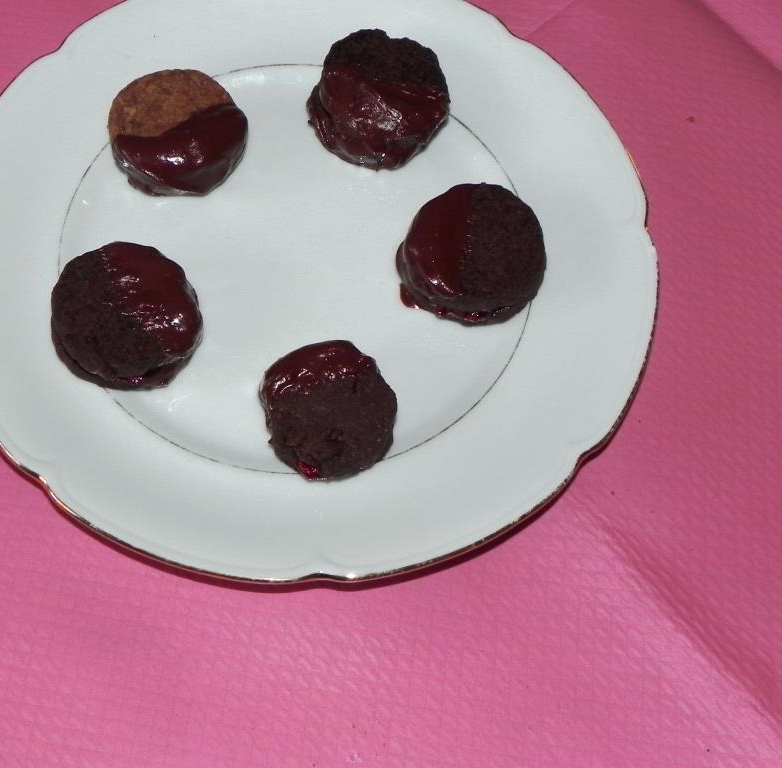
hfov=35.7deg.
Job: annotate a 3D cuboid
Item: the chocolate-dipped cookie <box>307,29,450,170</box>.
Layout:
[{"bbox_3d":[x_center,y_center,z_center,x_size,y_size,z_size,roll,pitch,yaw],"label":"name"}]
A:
[{"bbox_3d":[-0.005,-0.105,0.447,0.052,0.018,0.056,2,64,-4],"label":"chocolate-dipped cookie"}]

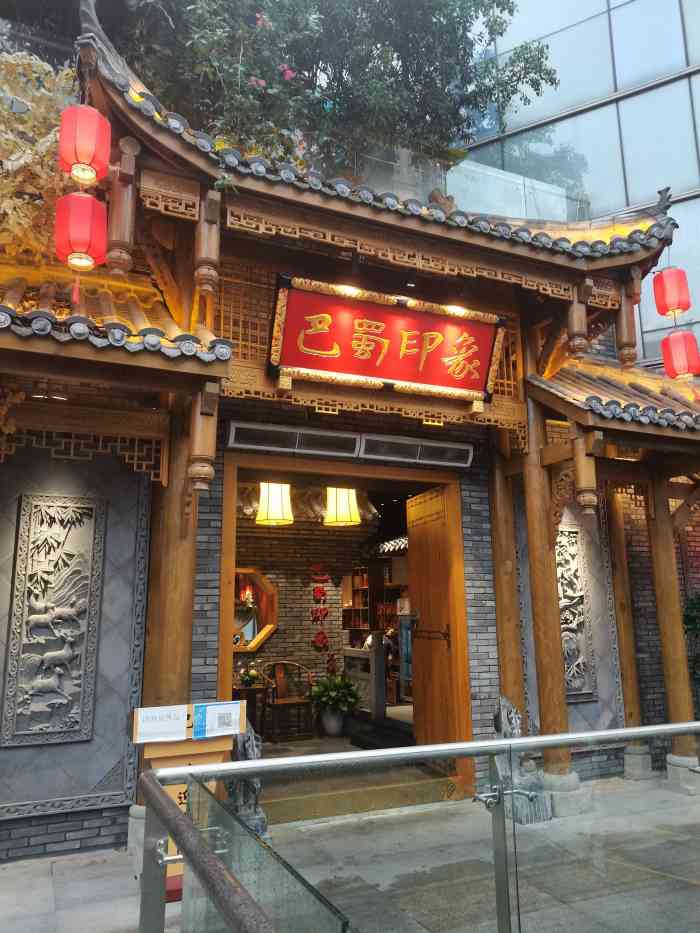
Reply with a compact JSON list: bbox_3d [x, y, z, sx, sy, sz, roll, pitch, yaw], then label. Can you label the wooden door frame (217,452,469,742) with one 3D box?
[{"bbox_3d":[-0.002,1.455,6.246,2.387,2.992,0.187,4,-12,-24],"label":"wooden door frame"}]

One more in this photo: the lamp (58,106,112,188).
[{"bbox_3d":[-1.601,-1.946,4.255,0.286,0.437,0.286,5,-12,-24],"label":"lamp"}]

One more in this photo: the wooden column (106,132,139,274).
[{"bbox_3d":[-1.490,-1.688,4.605,0.168,0.941,0.168,5,-12,-24],"label":"wooden column"}]

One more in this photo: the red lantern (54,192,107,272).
[{"bbox_3d":[-1.617,-1.430,4.227,0.292,0.440,0.292,4,-12,-24],"label":"red lantern"}]

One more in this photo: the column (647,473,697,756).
[{"bbox_3d":[3.074,1.354,6.716,0.202,2.688,0.202,5,-12,-24],"label":"column"}]

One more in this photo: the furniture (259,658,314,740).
[{"bbox_3d":[-0.790,2.967,8.927,0.554,0.916,0.538,5,-12,-24],"label":"furniture"}]

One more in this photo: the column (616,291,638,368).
[{"bbox_3d":[2.600,-1.310,6.582,0.149,0.814,0.149,4,-12,-24],"label":"column"}]

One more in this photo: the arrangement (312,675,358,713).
[{"bbox_3d":[-0.200,2.910,8.926,0.616,0.484,0.572,-1,-11,0],"label":"arrangement"}]

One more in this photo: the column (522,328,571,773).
[{"bbox_3d":[1.794,0.649,6.463,0.242,4.092,0.242,4,-12,-24],"label":"column"}]

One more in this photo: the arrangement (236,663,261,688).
[{"bbox_3d":[-1.270,2.599,8.742,0.297,0.319,0.286,4,-12,-24],"label":"arrangement"}]

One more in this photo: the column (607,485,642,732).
[{"bbox_3d":[2.946,1.535,7.542,0.192,2.794,0.192,4,-12,-24],"label":"column"}]

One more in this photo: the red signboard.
[{"bbox_3d":[0.350,-1.011,5.793,2.108,0.722,0.118,5,6,-24],"label":"red signboard"}]

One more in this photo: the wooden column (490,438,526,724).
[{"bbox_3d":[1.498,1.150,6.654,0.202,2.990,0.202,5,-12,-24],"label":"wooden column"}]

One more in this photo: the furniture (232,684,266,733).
[{"bbox_3d":[-1.326,3.063,8.644,0.470,0.630,0.454,5,-12,-24],"label":"furniture"}]

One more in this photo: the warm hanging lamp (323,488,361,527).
[{"bbox_3d":[-0.083,0.455,7.898,0.420,0.390,0.420,0,-11,0],"label":"warm hanging lamp"}]

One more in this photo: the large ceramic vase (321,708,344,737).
[{"bbox_3d":[-0.217,3.189,8.862,0.280,0.374,0.280,-1,-11,0],"label":"large ceramic vase"}]

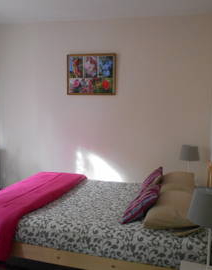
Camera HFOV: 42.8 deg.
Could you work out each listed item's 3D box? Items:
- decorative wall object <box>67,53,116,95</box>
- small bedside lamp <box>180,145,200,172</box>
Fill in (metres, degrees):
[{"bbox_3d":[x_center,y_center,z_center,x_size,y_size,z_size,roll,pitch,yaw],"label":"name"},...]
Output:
[{"bbox_3d":[-0.205,-0.833,3.739,0.716,0.554,0.025,3,6,15],"label":"decorative wall object"},{"bbox_3d":[1.002,0.358,3.216,0.222,0.423,0.222,3,6,15],"label":"small bedside lamp"}]

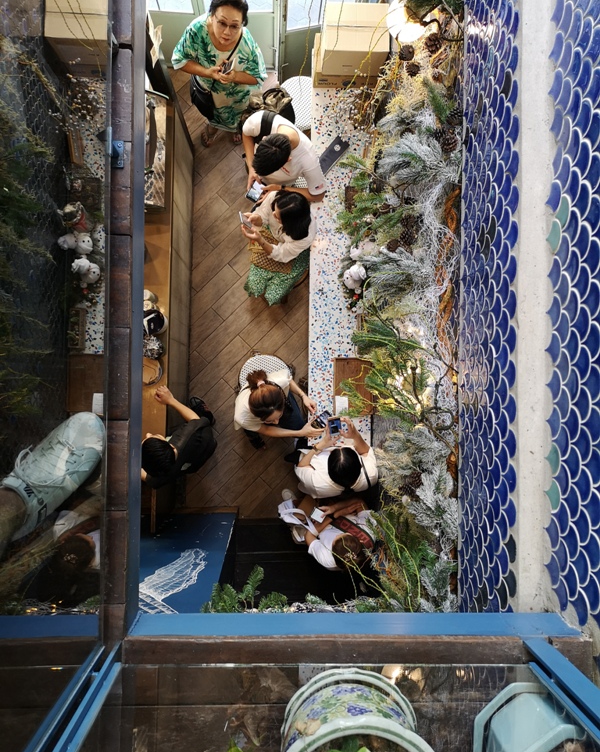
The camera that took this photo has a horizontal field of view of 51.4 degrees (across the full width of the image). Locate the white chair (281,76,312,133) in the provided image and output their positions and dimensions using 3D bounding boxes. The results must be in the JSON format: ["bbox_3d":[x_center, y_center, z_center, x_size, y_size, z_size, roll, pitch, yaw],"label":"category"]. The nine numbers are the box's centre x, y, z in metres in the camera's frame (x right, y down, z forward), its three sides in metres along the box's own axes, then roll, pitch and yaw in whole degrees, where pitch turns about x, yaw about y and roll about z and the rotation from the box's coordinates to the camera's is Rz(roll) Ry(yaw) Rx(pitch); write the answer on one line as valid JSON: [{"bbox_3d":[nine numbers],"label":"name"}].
[{"bbox_3d":[-0.001,-1.783,4.290,0.370,0.460,0.370,0,89,-3],"label":"white chair"}]

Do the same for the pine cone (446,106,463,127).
[{"bbox_3d":[0.466,-0.782,1.880,0.050,0.050,0.060,6,101,0],"label":"pine cone"}]

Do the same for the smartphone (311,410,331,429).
[{"bbox_3d":[0.131,0.274,3.638,0.152,0.009,0.073,-45,80,12],"label":"smartphone"}]

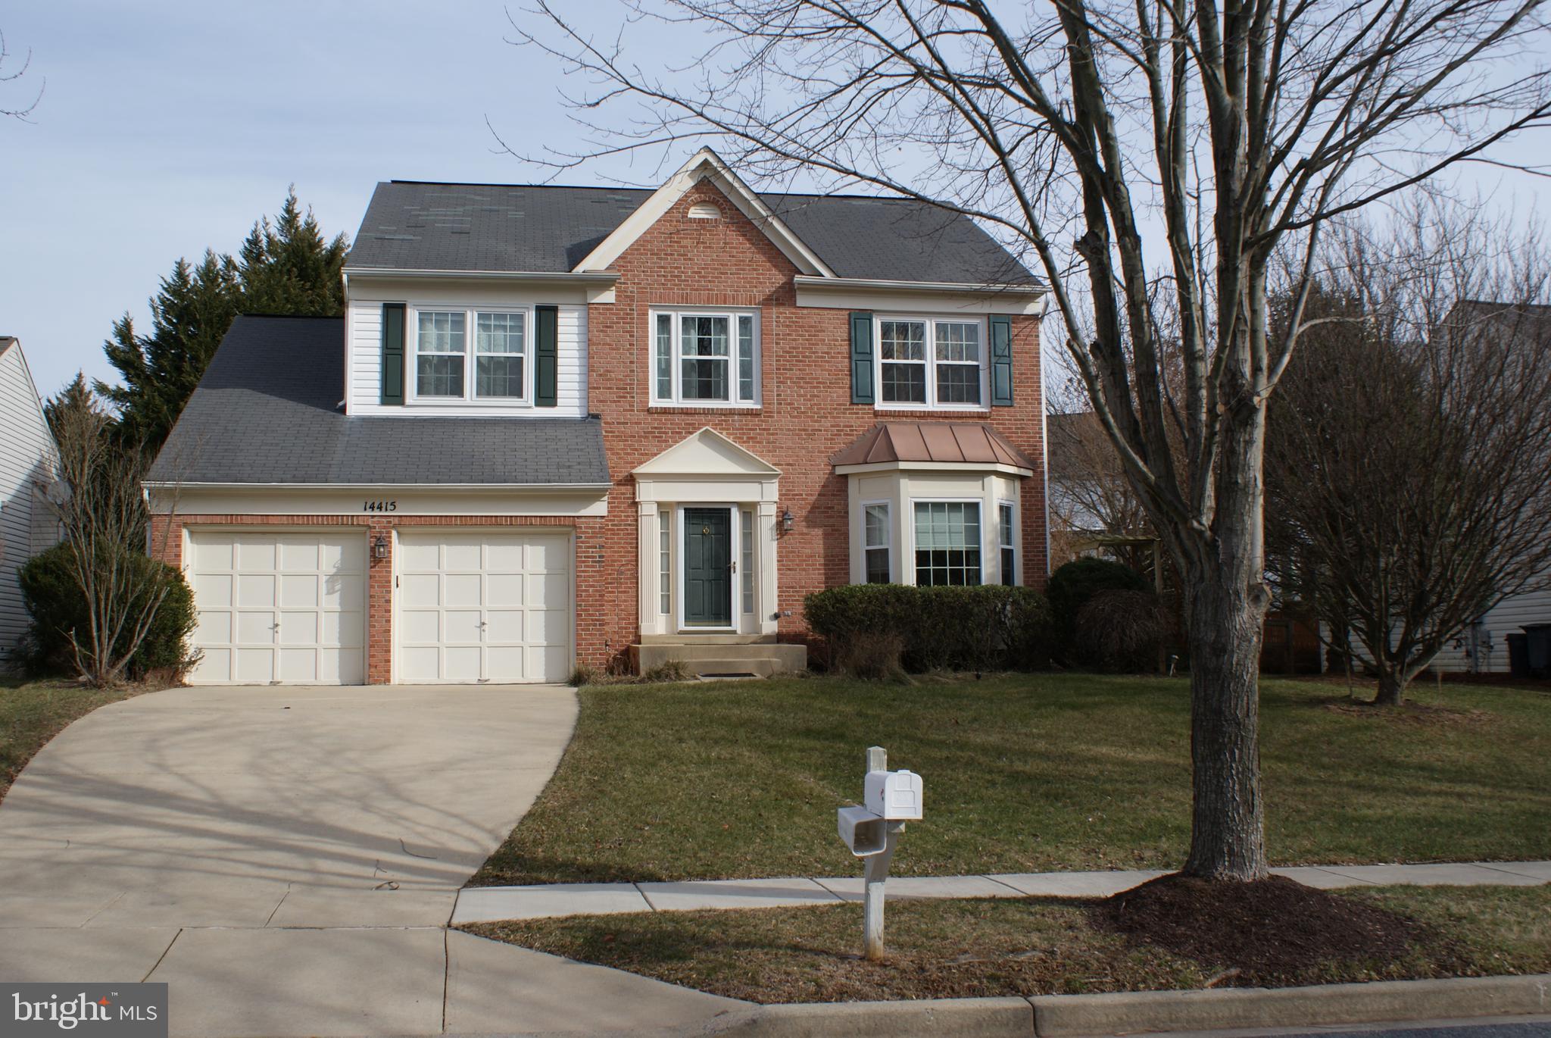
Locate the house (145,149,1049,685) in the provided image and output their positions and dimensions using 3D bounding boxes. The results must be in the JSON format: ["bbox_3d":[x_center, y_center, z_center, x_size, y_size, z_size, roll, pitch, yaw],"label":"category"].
[{"bbox_3d":[-2.693,-1.892,25.786,13.400,9.400,11.000,0,-6,-8],"label":"house"}]

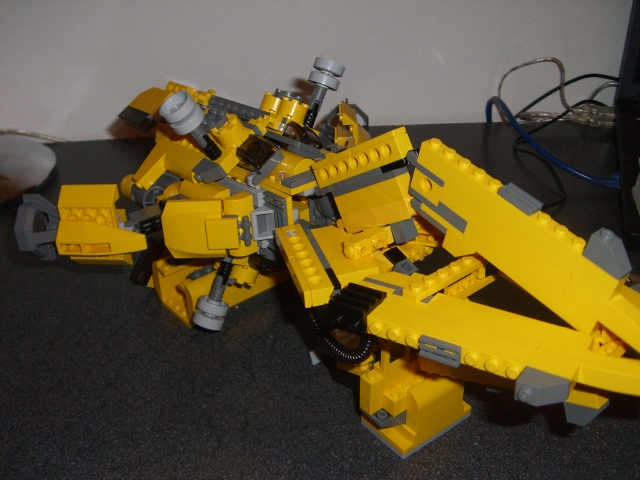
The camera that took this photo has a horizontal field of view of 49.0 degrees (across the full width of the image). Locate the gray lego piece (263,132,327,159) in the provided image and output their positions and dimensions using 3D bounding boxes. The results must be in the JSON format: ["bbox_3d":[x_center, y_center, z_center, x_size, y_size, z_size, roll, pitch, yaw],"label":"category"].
[{"bbox_3d":[-0.014,-0.051,0.380,0.007,0.006,0.047,-25,37,-34],"label":"gray lego piece"}]

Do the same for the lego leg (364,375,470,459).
[{"bbox_3d":[0.049,0.076,0.349,0.047,0.035,0.031,-23,36,-30],"label":"lego leg"}]

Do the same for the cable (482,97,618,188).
[{"bbox_3d":[0.218,-0.097,0.676,0.034,0.036,0.205,-8,28,-11],"label":"cable"}]

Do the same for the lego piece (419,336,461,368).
[{"bbox_3d":[0.046,0.042,0.267,0.016,0.008,0.003,15,31,29],"label":"lego piece"}]

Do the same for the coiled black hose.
[{"bbox_3d":[0.009,0.041,0.303,0.030,0.025,0.011,1,28,6],"label":"coiled black hose"}]

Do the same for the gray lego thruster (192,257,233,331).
[{"bbox_3d":[-0.060,0.031,0.404,0.018,0.041,0.018,16,22,-7],"label":"gray lego thruster"}]

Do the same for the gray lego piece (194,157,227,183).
[{"bbox_3d":[-0.058,-0.035,0.370,0.016,0.008,0.011,21,62,42],"label":"gray lego piece"}]

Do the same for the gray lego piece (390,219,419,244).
[{"bbox_3d":[0.034,-0.004,0.278,0.009,0.008,0.007,-19,2,-26],"label":"gray lego piece"}]

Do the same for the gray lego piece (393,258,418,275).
[{"bbox_3d":[0.039,0.012,0.320,0.007,0.006,0.008,-26,65,-41],"label":"gray lego piece"}]

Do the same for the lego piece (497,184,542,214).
[{"bbox_3d":[0.078,-0.016,0.274,0.008,0.003,0.016,-26,54,-35],"label":"lego piece"}]

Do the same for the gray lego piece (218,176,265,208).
[{"bbox_3d":[-0.042,-0.025,0.375,0.034,0.009,0.005,22,36,38],"label":"gray lego piece"}]

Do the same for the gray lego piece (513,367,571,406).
[{"bbox_3d":[0.078,0.053,0.245,0.016,0.008,0.011,15,31,29],"label":"gray lego piece"}]

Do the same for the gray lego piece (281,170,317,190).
[{"bbox_3d":[-0.011,-0.032,0.362,0.016,0.004,0.008,-25,37,-34],"label":"gray lego piece"}]

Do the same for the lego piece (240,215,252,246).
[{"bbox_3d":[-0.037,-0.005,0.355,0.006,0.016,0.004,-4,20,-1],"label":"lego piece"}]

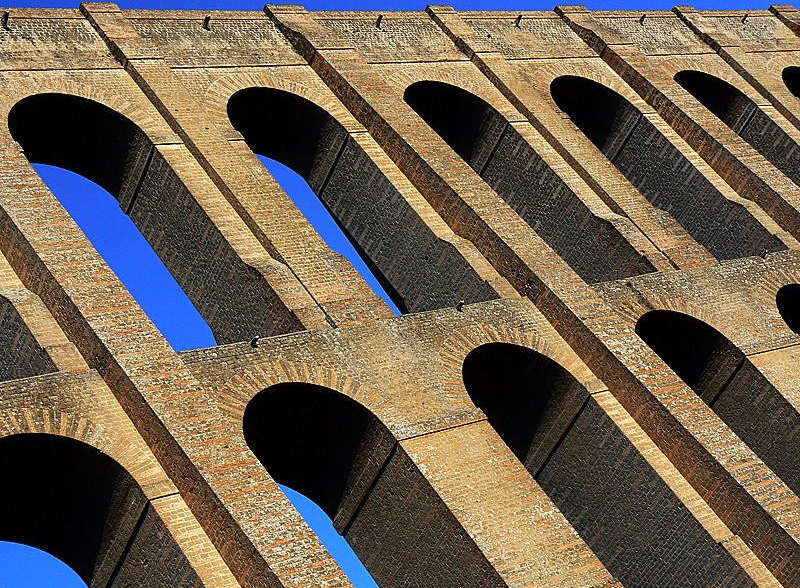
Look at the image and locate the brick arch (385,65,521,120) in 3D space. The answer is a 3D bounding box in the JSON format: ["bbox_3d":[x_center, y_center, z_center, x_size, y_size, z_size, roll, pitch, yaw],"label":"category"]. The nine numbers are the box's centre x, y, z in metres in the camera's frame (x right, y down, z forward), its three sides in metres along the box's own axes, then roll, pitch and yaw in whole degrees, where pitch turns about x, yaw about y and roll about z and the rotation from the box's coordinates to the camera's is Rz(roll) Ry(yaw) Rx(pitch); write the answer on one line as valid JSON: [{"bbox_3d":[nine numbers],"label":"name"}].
[{"bbox_3d":[1.398,-9.173,90.673,8.360,4.860,3.960,-9,-41,-42],"label":"brick arch"}]

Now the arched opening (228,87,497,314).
[{"bbox_3d":[-3.371,-3.343,79.646,6.530,16.110,4.000,-9,-41,-42],"label":"arched opening"}]

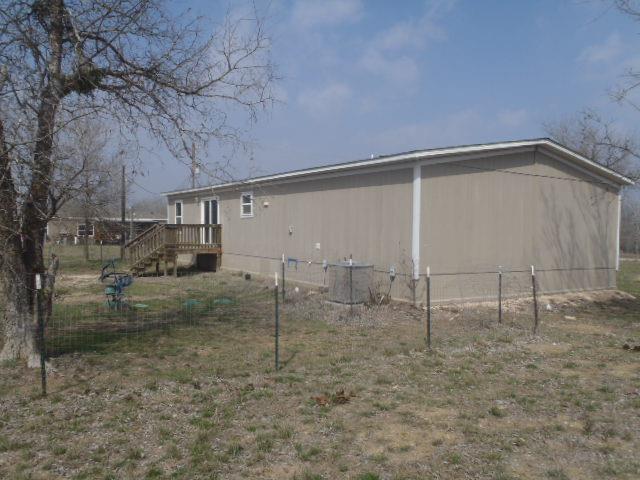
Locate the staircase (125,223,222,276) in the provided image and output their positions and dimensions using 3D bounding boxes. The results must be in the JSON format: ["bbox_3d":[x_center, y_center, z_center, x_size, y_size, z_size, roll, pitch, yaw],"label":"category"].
[{"bbox_3d":[-5.917,0.365,20.676,3.170,1.980,2.650,1,2,-33],"label":"staircase"}]

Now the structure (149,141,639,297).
[{"bbox_3d":[0.570,-0.850,21.035,8.730,4.020,18.960,1,2,-33],"label":"structure"}]

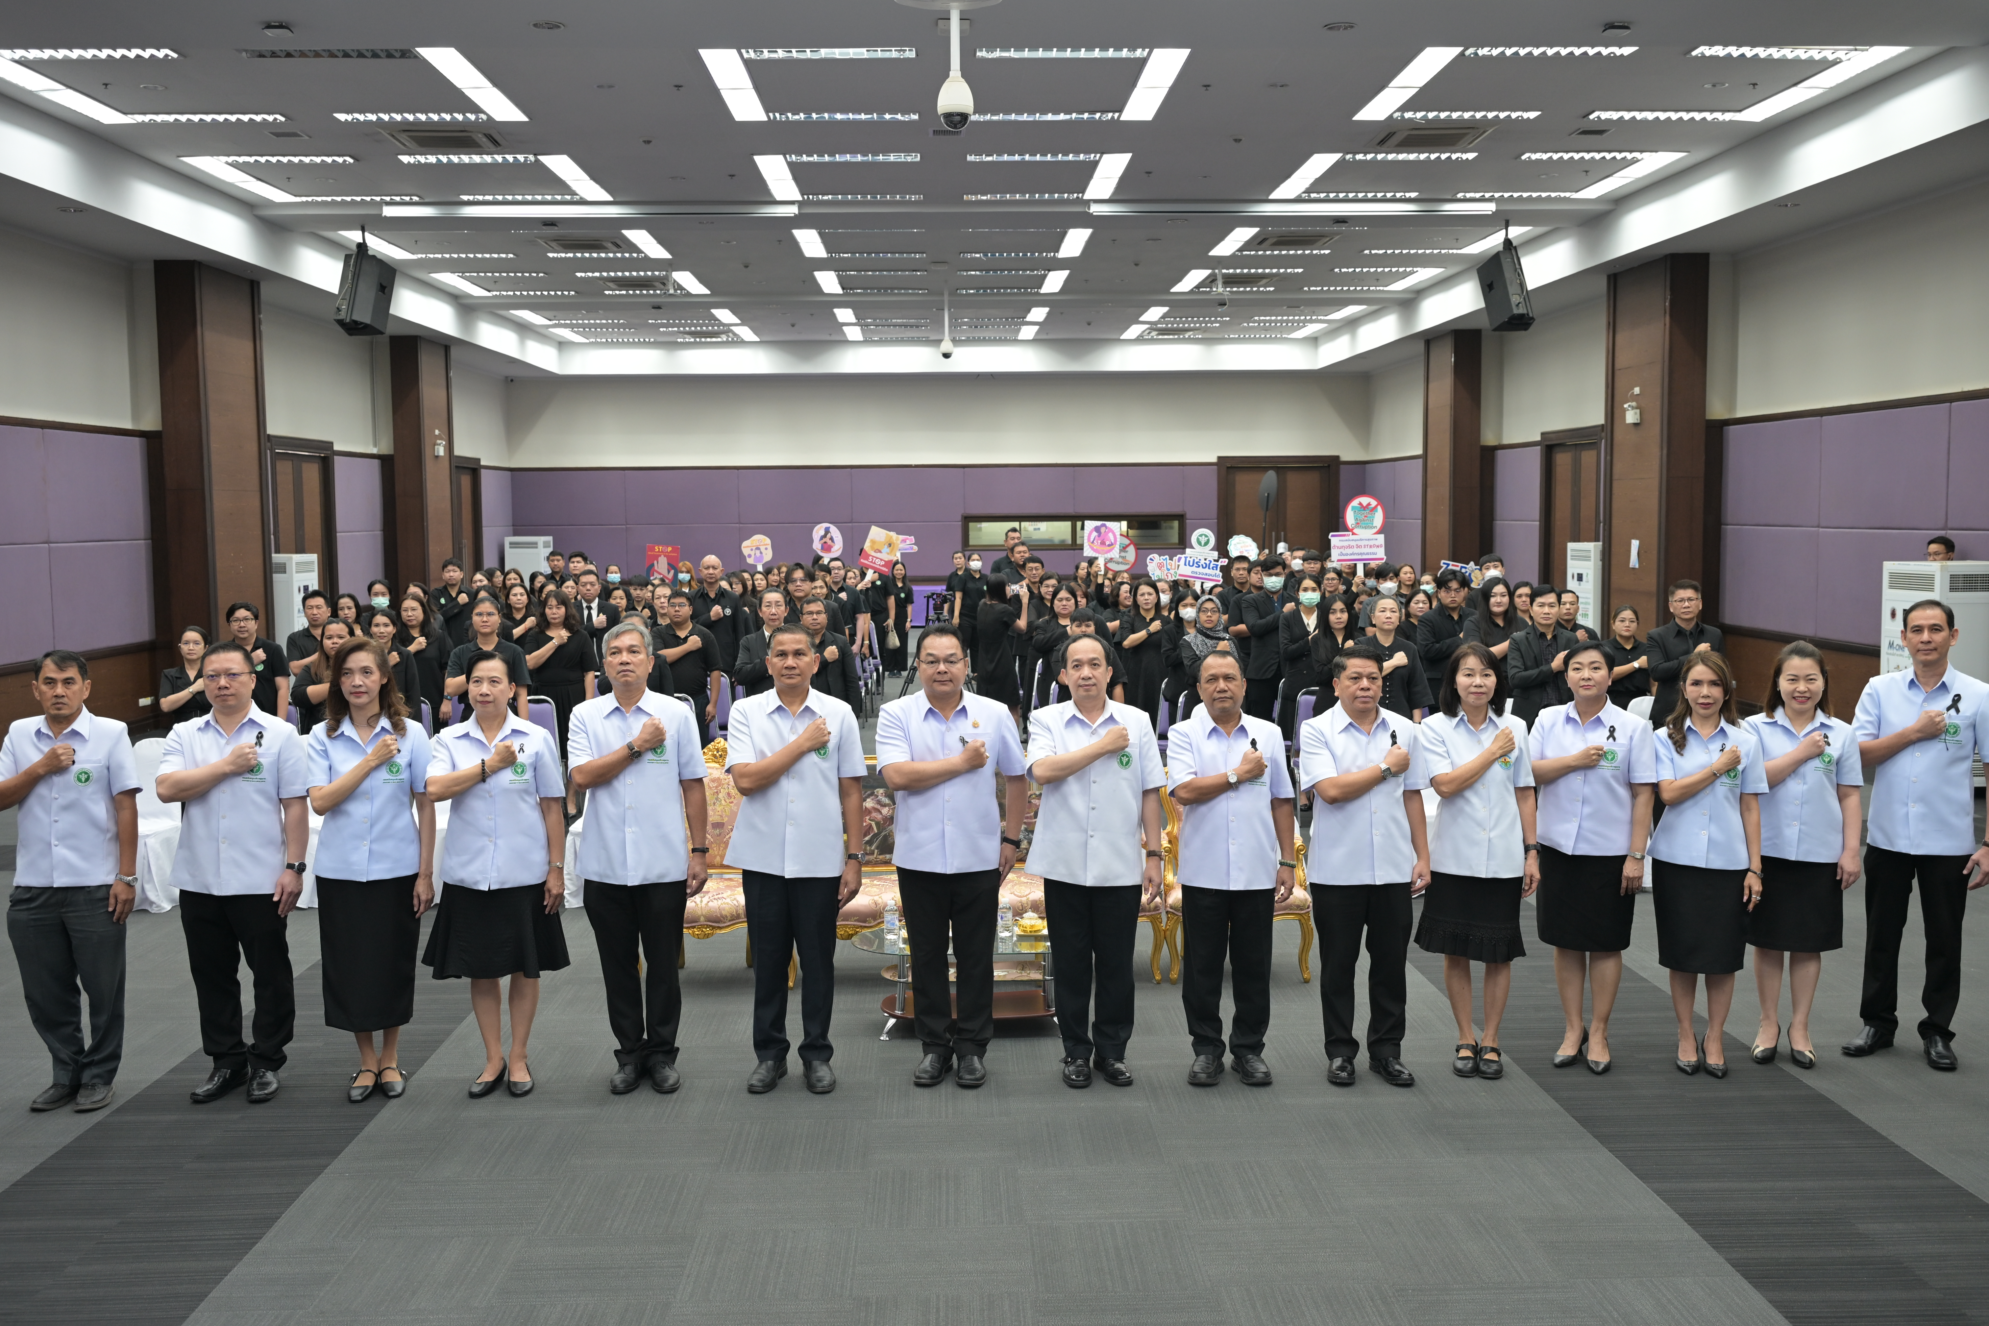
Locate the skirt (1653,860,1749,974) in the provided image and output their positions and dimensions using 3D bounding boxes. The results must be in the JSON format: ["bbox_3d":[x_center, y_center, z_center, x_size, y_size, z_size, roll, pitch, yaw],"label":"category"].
[{"bbox_3d":[2.736,0.955,7.059,0.347,0.437,0.270,0,5,10],"label":"skirt"}]

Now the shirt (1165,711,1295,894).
[{"bbox_3d":[0.904,0.521,6.957,0.484,0.686,0.290,0,5,1],"label":"shirt"}]

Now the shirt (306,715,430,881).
[{"bbox_3d":[-2.342,0.503,6.834,0.469,0.609,0.270,-2,5,-16],"label":"shirt"}]

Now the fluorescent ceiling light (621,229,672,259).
[{"bbox_3d":[-4.078,-4.957,21.507,0.270,0.090,2.280,-1,5,-2],"label":"fluorescent ceiling light"}]

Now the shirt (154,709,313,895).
[{"bbox_3d":[-2.869,0.527,6.885,0.529,0.717,0.320,-2,5,-14],"label":"shirt"}]

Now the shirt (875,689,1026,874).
[{"bbox_3d":[-0.168,0.441,6.920,0.578,0.676,0.330,-1,5,-2],"label":"shirt"}]

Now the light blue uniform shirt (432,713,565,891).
[{"bbox_3d":[-1.873,0.520,6.909,0.498,0.663,0.270,-1,5,-10],"label":"light blue uniform shirt"}]

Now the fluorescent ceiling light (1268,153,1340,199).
[{"bbox_3d":[3.015,-4.733,17.771,0.280,0.080,2.380,0,5,-2],"label":"fluorescent ceiling light"}]

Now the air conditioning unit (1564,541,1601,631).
[{"bbox_3d":[7.252,-0.544,21.678,0.620,1.777,0.580,-1,5,-11],"label":"air conditioning unit"}]

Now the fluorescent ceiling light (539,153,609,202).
[{"bbox_3d":[-4.022,-4.682,17.623,0.280,0.080,2.380,0,5,-2],"label":"fluorescent ceiling light"}]

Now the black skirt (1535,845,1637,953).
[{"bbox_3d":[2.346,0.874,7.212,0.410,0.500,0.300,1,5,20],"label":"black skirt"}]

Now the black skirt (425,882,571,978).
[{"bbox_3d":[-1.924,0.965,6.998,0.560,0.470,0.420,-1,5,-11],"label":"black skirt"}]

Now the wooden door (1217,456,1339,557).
[{"bbox_3d":[5.440,-2.330,34.961,2.330,3.170,0.150,0,5,-2],"label":"wooden door"}]

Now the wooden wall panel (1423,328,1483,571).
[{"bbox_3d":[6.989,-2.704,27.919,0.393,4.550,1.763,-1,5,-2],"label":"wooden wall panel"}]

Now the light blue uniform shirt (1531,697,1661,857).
[{"bbox_3d":[2.354,0.446,7.167,0.500,0.620,0.300,1,5,20],"label":"light blue uniform shirt"}]

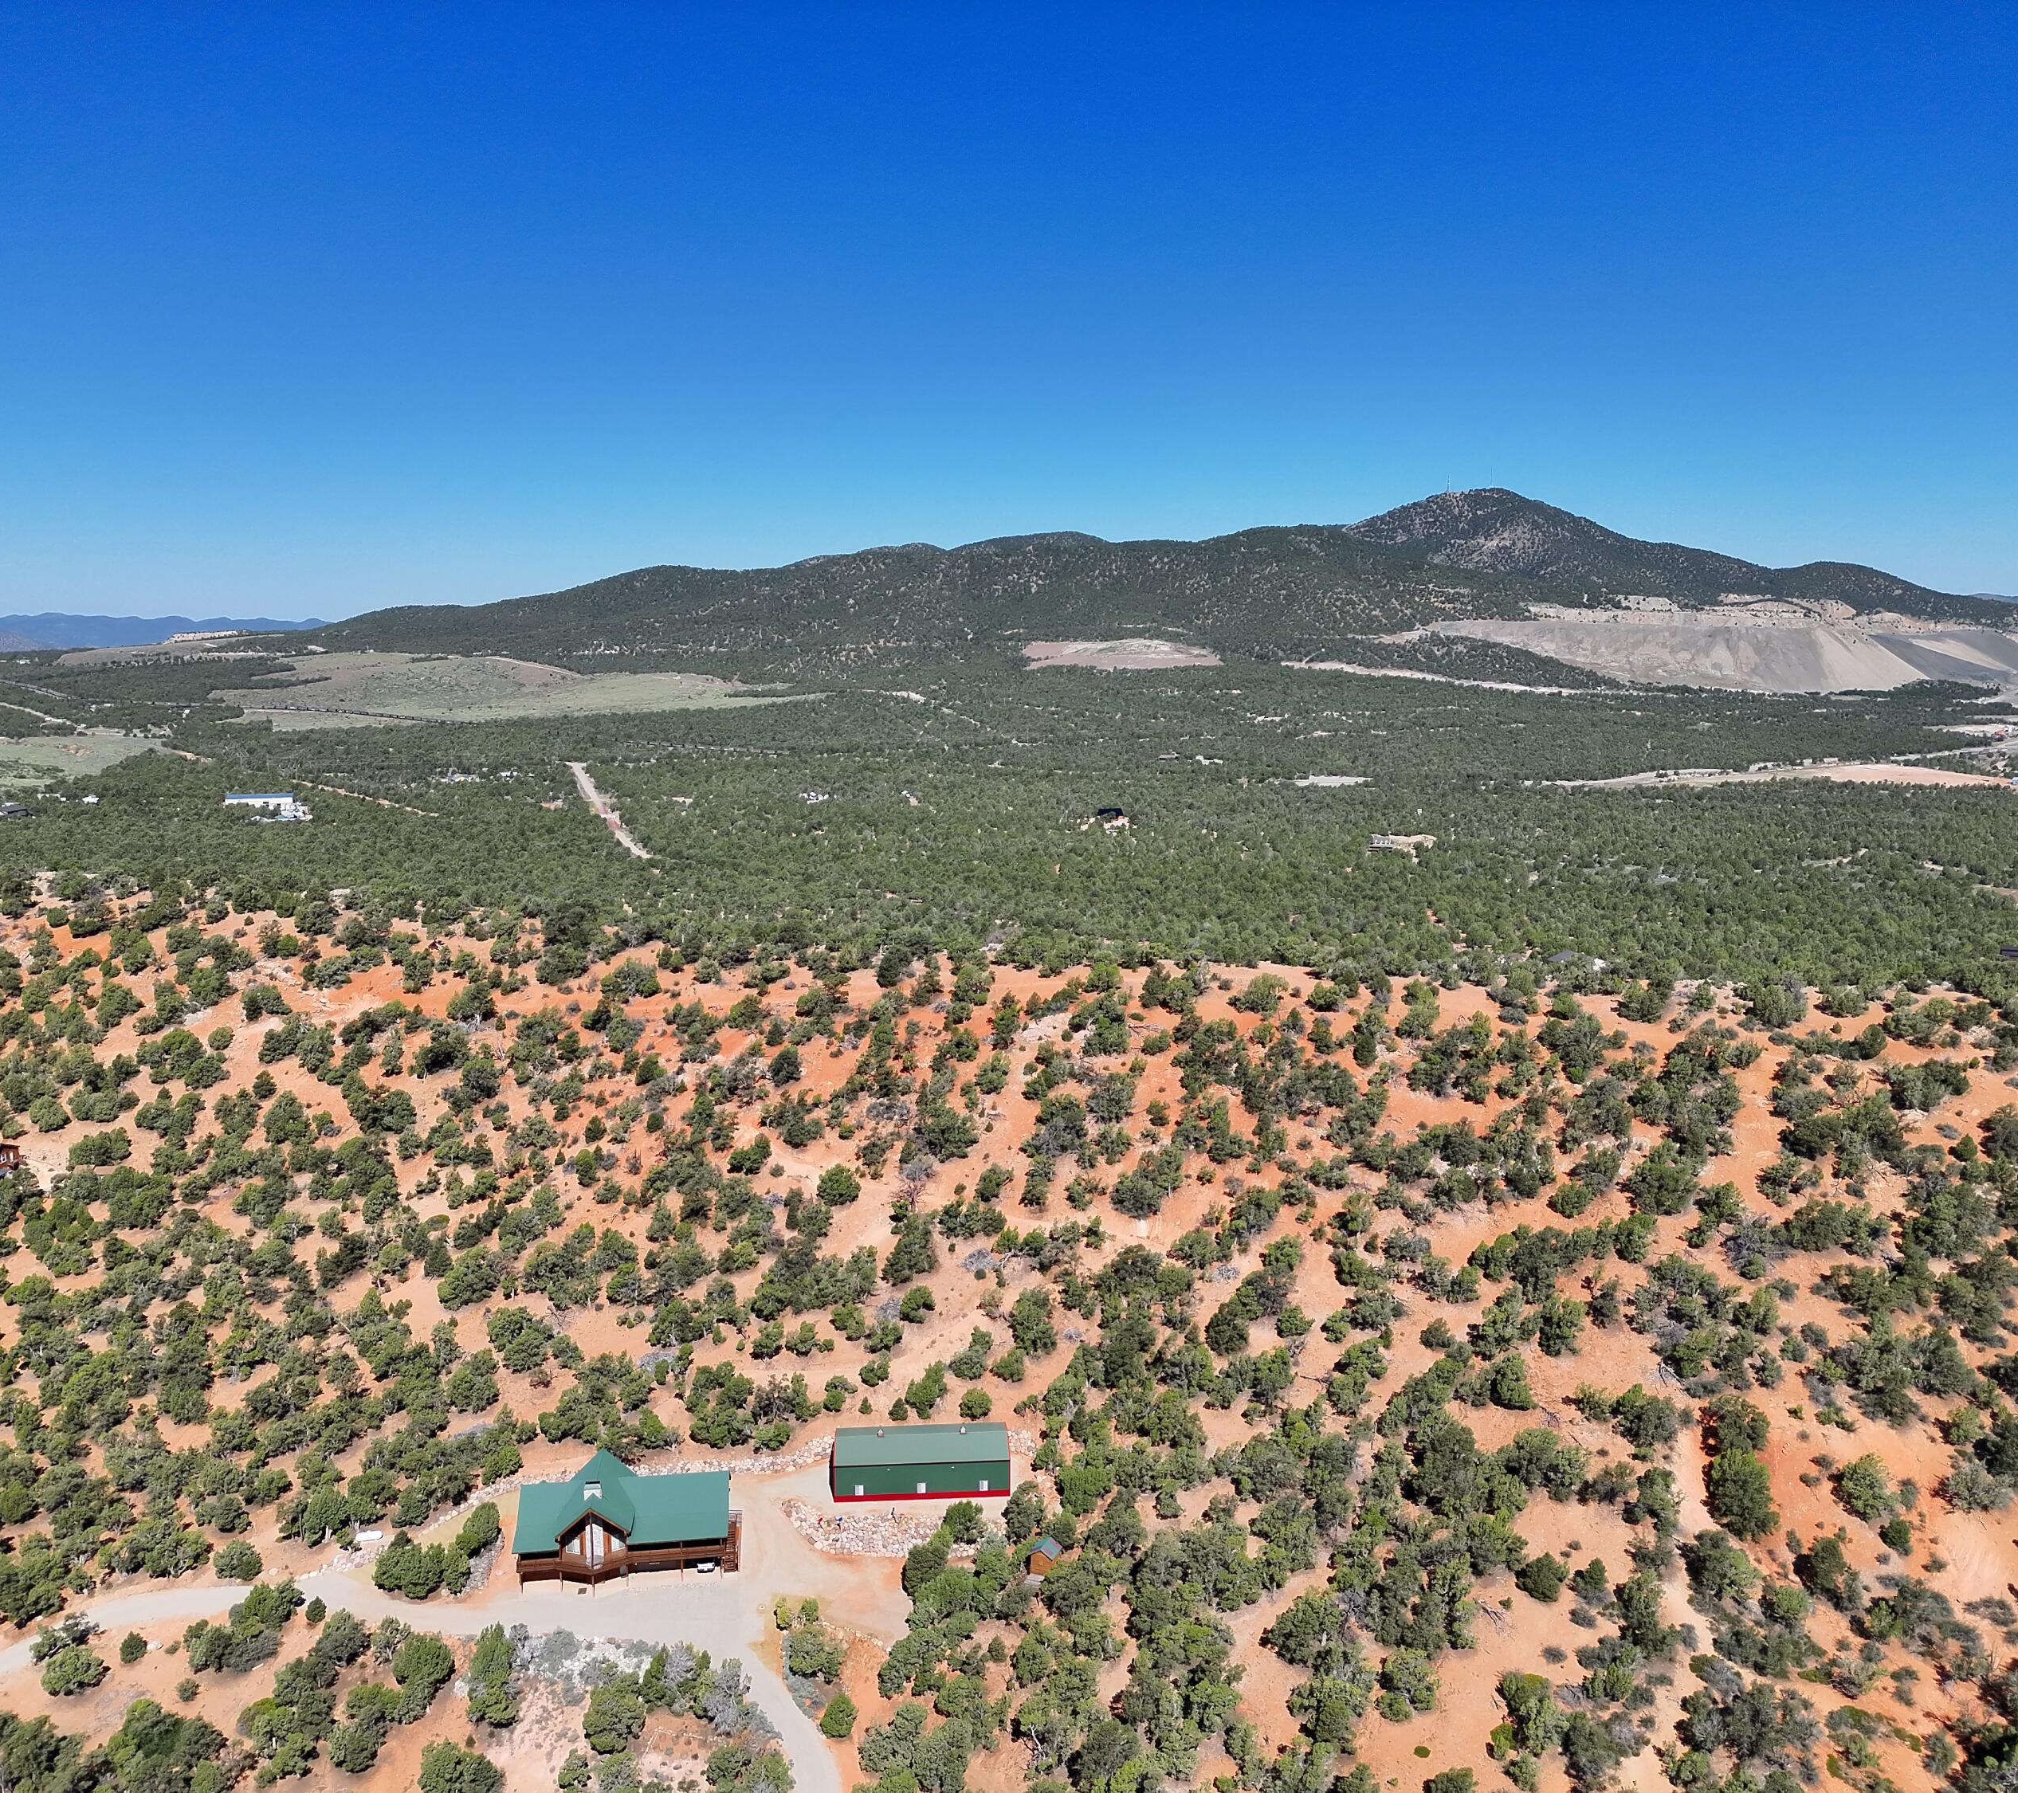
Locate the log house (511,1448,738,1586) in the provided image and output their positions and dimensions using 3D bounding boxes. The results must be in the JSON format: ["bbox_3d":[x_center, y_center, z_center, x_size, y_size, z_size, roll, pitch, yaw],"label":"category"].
[{"bbox_3d":[-39.040,64.320,171.580,22.390,9.650,12.940,-1,9,-8],"label":"log house"}]

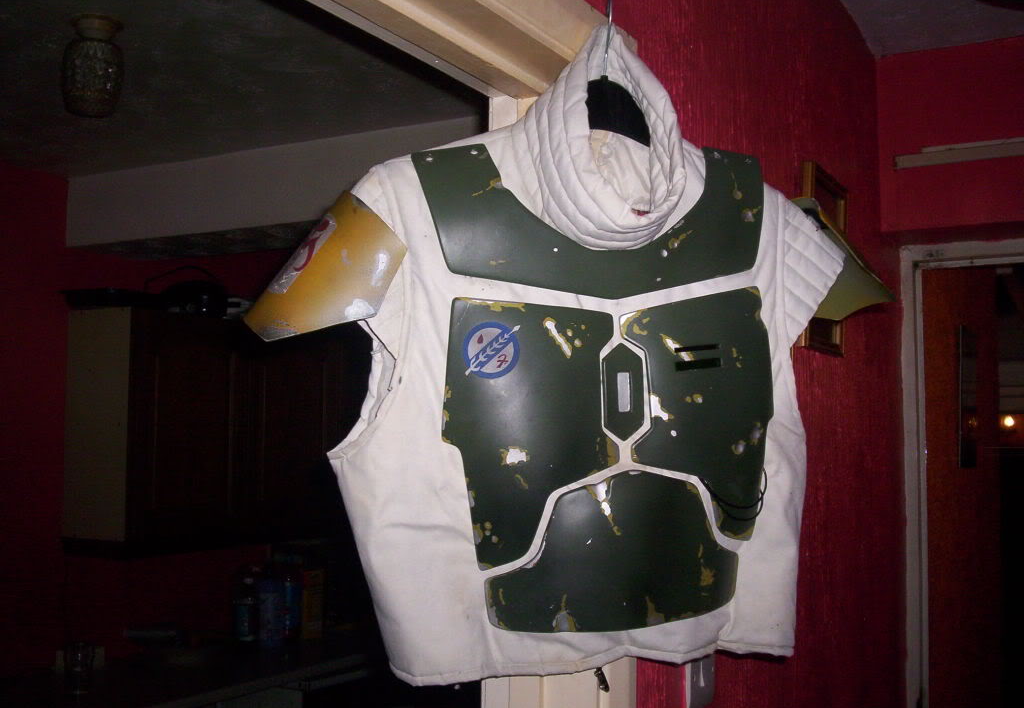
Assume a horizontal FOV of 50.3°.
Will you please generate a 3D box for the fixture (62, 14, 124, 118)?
[{"bbox_3d":[-0.798,-0.546,2.080,0.116,0.168,0.116,2,-4,-21],"label":"fixture"}]

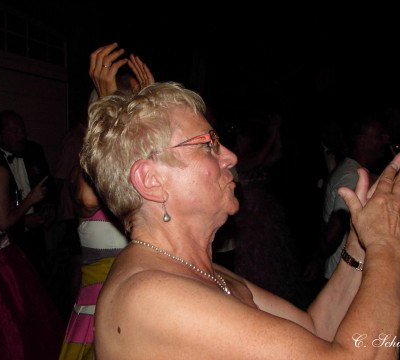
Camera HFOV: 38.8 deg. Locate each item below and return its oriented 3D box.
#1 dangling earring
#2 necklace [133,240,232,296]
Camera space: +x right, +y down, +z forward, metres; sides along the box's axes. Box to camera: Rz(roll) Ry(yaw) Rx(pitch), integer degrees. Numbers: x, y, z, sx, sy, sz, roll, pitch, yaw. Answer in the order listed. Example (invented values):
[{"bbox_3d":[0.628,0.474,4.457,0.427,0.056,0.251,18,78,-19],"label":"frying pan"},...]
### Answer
[{"bbox_3d":[-0.048,0.045,0.812,0.011,0.031,0.010,0,7,0],"label":"dangling earring"},{"bbox_3d":[-0.029,0.137,0.893,0.158,0.088,0.137,0,7,0],"label":"necklace"}]

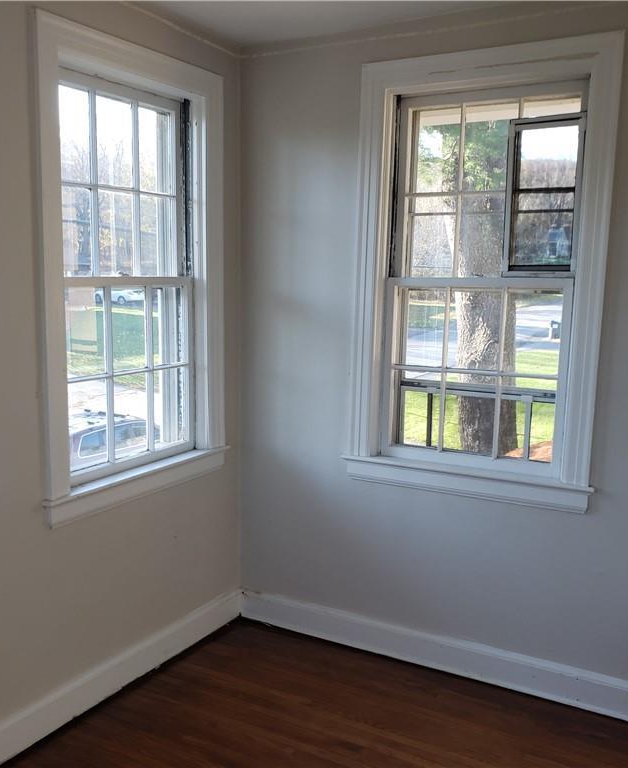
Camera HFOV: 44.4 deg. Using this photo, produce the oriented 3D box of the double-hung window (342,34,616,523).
[{"bbox_3d":[0.588,-0.386,2.861,0.964,1.618,0.130,5,9,29],"label":"double-hung window"}]

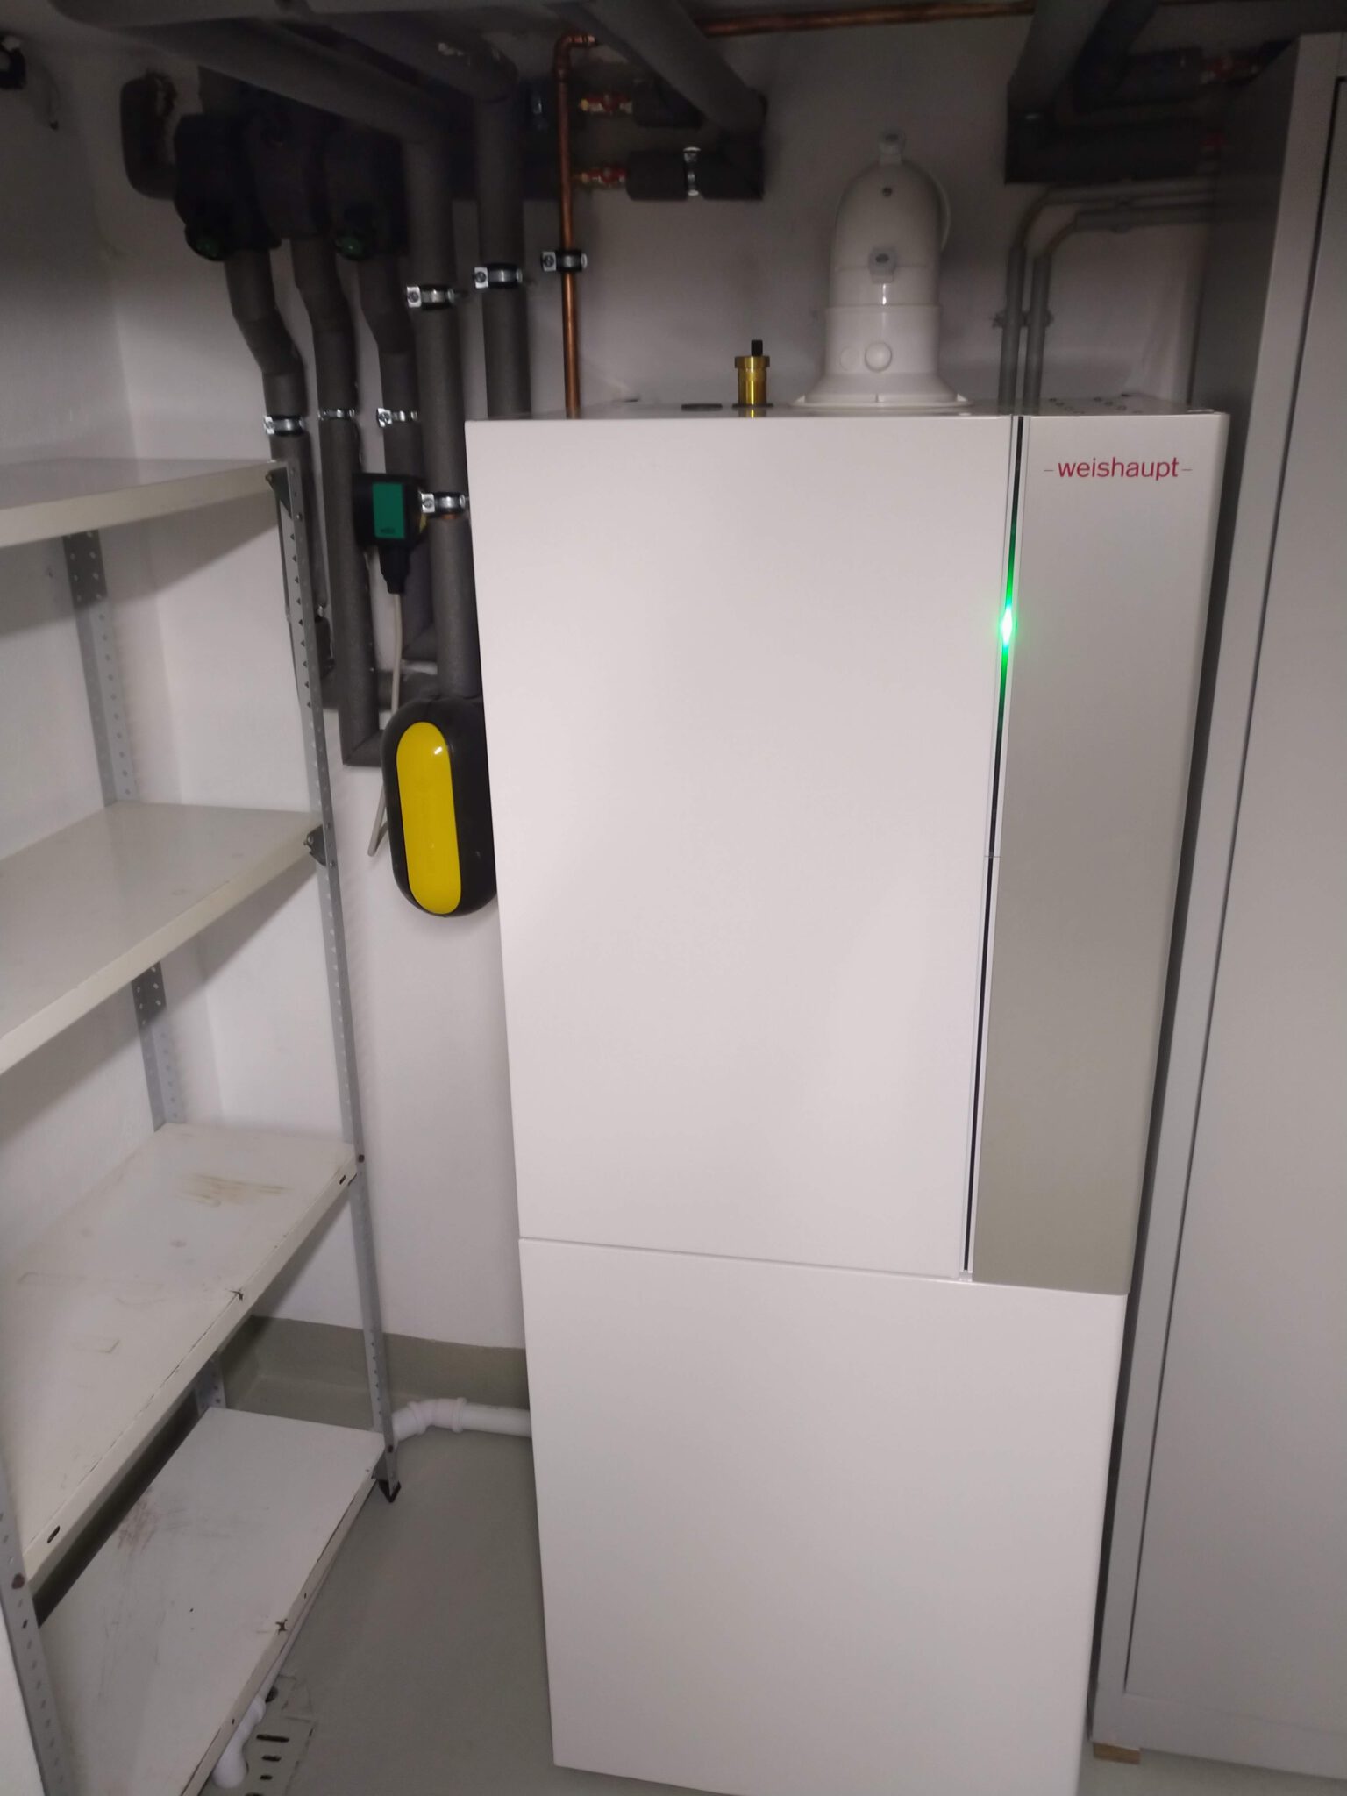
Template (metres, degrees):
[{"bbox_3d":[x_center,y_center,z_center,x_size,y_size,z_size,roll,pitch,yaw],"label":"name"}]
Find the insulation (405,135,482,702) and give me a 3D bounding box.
[{"bbox_3d":[-0.281,-0.572,1.484,0.055,0.640,0.055,2,20,9],"label":"insulation"}]

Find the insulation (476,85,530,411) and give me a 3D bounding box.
[{"bbox_3d":[-0.200,-0.755,1.419,0.055,0.340,0.055,2,20,9],"label":"insulation"}]

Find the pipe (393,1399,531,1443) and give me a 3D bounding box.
[{"bbox_3d":[-0.338,0.838,1.915,0.215,0.050,0.060,2,20,9],"label":"pipe"}]

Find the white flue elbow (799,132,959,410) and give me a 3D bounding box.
[{"bbox_3d":[0.199,-0.597,1.166,0.145,0.215,0.190,2,20,9],"label":"white flue elbow"}]

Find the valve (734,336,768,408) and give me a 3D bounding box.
[{"bbox_3d":[0.079,-0.522,1.191,0.035,0.063,0.035,2,20,9],"label":"valve"}]

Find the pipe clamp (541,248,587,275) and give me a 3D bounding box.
[{"bbox_3d":[-0.130,-0.755,1.416,0.050,0.024,0.035,2,20,9],"label":"pipe clamp"}]

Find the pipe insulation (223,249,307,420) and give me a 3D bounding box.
[{"bbox_3d":[-0.503,-0.690,1.473,0.068,0.190,0.066,2,20,9],"label":"pipe insulation"}]

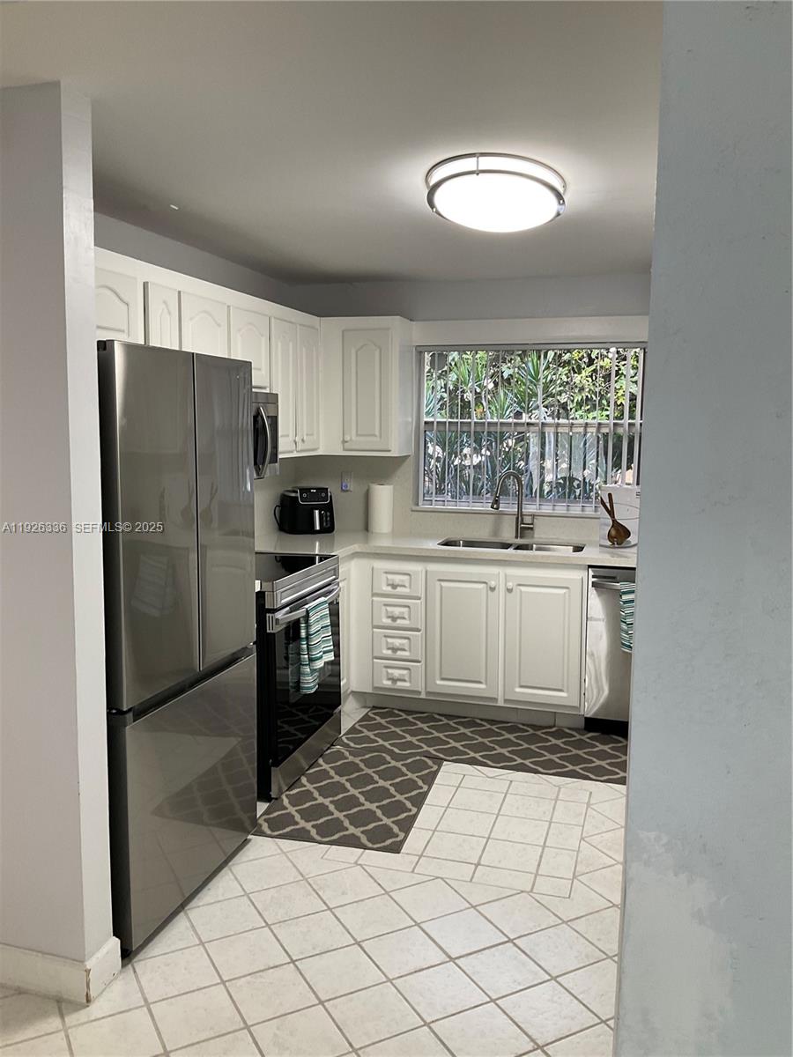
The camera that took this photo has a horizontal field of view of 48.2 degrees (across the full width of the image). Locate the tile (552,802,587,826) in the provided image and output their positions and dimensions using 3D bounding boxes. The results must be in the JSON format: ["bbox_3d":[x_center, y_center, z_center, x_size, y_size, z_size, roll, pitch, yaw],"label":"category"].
[{"bbox_3d":[0.700,1.151,3.566,0.120,0.010,0.204,2,7,17],"label":"tile"}]

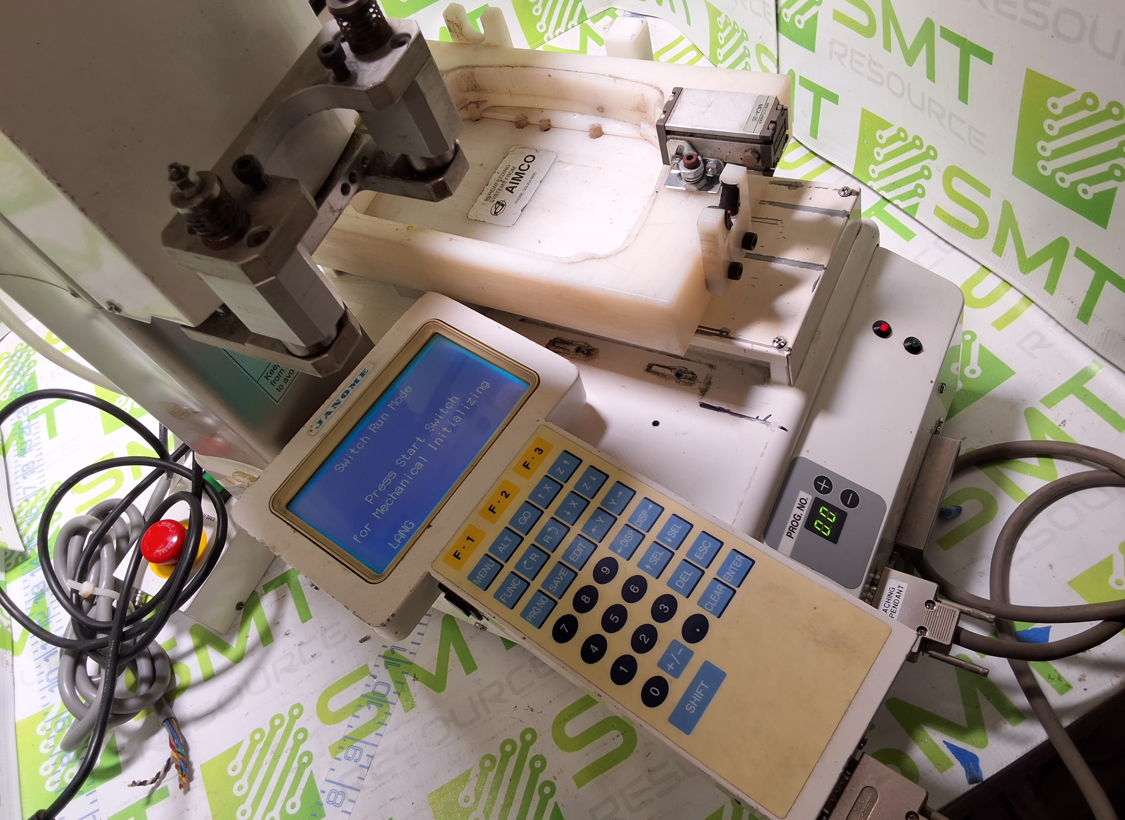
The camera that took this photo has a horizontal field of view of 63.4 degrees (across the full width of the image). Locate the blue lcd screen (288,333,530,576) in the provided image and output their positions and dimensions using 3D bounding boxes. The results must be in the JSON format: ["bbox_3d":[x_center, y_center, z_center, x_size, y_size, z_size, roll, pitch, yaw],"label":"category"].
[{"bbox_3d":[-0.074,0.017,0.443,0.063,0.007,0.114,29,71,25],"label":"blue lcd screen"}]

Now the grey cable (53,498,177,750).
[{"bbox_3d":[-0.297,0.136,0.597,0.070,0.048,0.175,-26,52,-4],"label":"grey cable"}]

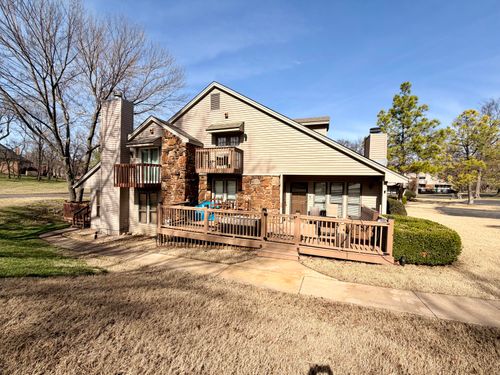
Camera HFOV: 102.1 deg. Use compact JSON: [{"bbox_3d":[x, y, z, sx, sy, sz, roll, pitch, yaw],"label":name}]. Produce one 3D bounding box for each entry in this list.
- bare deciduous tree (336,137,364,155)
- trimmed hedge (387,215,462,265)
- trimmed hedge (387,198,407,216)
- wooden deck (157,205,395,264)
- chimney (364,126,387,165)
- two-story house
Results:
[{"bbox_3d":[18.969,-3.991,38.154,8.000,11.193,8.000,2,2,20],"label":"bare deciduous tree"},{"bbox_3d":[5.292,1.601,6.545,1.680,1.092,2.310,2,2,20],"label":"trimmed hedge"},{"bbox_3d":[7.429,1.314,10.791,1.418,1.512,1.575,2,2,20],"label":"trimmed hedge"},{"bbox_3d":[0.419,1.634,8.084,8.484,1.806,2.856,2,2,20],"label":"wooden deck"},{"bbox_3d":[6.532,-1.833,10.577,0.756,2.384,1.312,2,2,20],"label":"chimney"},{"bbox_3d":[-0.546,-1.456,14.305,16.643,7.665,12.075,2,2,20],"label":"two-story house"}]

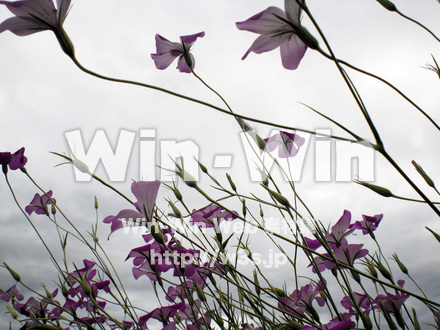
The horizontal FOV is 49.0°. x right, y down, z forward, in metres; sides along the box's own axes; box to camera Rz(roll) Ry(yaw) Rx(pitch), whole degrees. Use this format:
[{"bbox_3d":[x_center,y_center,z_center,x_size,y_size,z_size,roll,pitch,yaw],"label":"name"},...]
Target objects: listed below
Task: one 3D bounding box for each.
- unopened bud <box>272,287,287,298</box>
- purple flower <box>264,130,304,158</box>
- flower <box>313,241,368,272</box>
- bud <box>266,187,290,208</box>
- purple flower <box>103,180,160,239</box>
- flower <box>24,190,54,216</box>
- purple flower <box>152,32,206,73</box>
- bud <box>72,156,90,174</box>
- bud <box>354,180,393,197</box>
[{"bbox_3d":[0.065,0.140,0.530,0.021,0.008,0.008,33,-13,30],"label":"unopened bud"},{"bbox_3d":[0.076,-0.024,0.570,0.046,0.024,0.036,-8,-44,-8],"label":"purple flower"},{"bbox_3d":[0.110,0.084,0.440,0.048,0.027,0.051,-22,-29,-3],"label":"flower"},{"bbox_3d":[0.054,0.029,0.450,0.033,0.009,0.009,38,-14,27],"label":"bud"},{"bbox_3d":[-0.074,0.040,0.420,0.052,0.031,0.050,-40,-26,-11],"label":"purple flower"},{"bbox_3d":[-0.283,0.061,0.760,0.047,0.032,0.049,-43,-40,8],"label":"flower"},{"bbox_3d":[-0.040,-0.107,0.460,0.052,0.033,0.048,28,-69,-41],"label":"purple flower"},{"bbox_3d":[-0.126,0.001,0.440,0.009,0.021,0.009,-47,-15,0],"label":"bud"},{"bbox_3d":[0.130,0.020,0.410,0.033,0.008,0.008,20,0,9],"label":"bud"}]

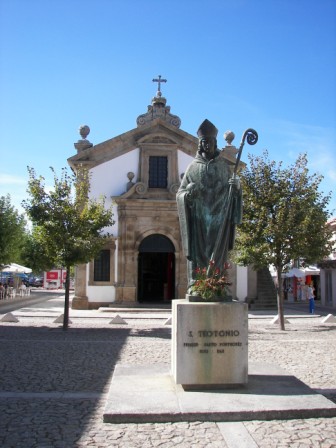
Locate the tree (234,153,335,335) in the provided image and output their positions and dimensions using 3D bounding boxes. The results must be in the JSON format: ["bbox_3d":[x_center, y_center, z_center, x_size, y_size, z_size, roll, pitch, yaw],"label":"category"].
[{"bbox_3d":[3.543,0.435,14.317,2.883,5.513,2.883,1,-6,-3],"label":"tree"}]

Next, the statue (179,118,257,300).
[{"bbox_3d":[0.717,-0.221,6.723,1.193,2.658,0.800,1,-6,-3],"label":"statue"}]

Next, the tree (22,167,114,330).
[{"bbox_3d":[-2.943,0.667,13.797,2.613,4.826,2.613,1,-6,-3],"label":"tree"}]

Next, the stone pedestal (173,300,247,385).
[{"bbox_3d":[0.553,1.603,6.501,0.930,1.017,0.918,1,-6,-3],"label":"stone pedestal"}]

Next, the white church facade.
[{"bbox_3d":[-0.426,-1.391,23.742,8.485,11.015,3.500,1,-6,-3],"label":"white church facade"}]

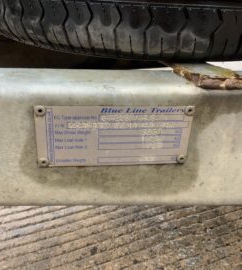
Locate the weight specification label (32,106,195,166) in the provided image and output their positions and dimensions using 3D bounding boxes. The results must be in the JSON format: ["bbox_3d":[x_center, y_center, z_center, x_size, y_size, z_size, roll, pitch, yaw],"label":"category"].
[{"bbox_3d":[-0.004,0.002,0.233,0.120,0.051,0.002,-1,26,-9],"label":"weight specification label"}]

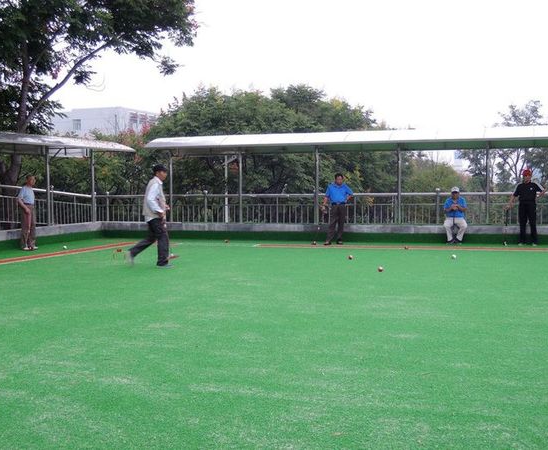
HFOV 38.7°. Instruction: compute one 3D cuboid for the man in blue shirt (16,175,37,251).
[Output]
[{"bbox_3d":[-5.330,-0.264,16.900,0.400,1.634,0.500,1,3,35],"label":"man in blue shirt"}]

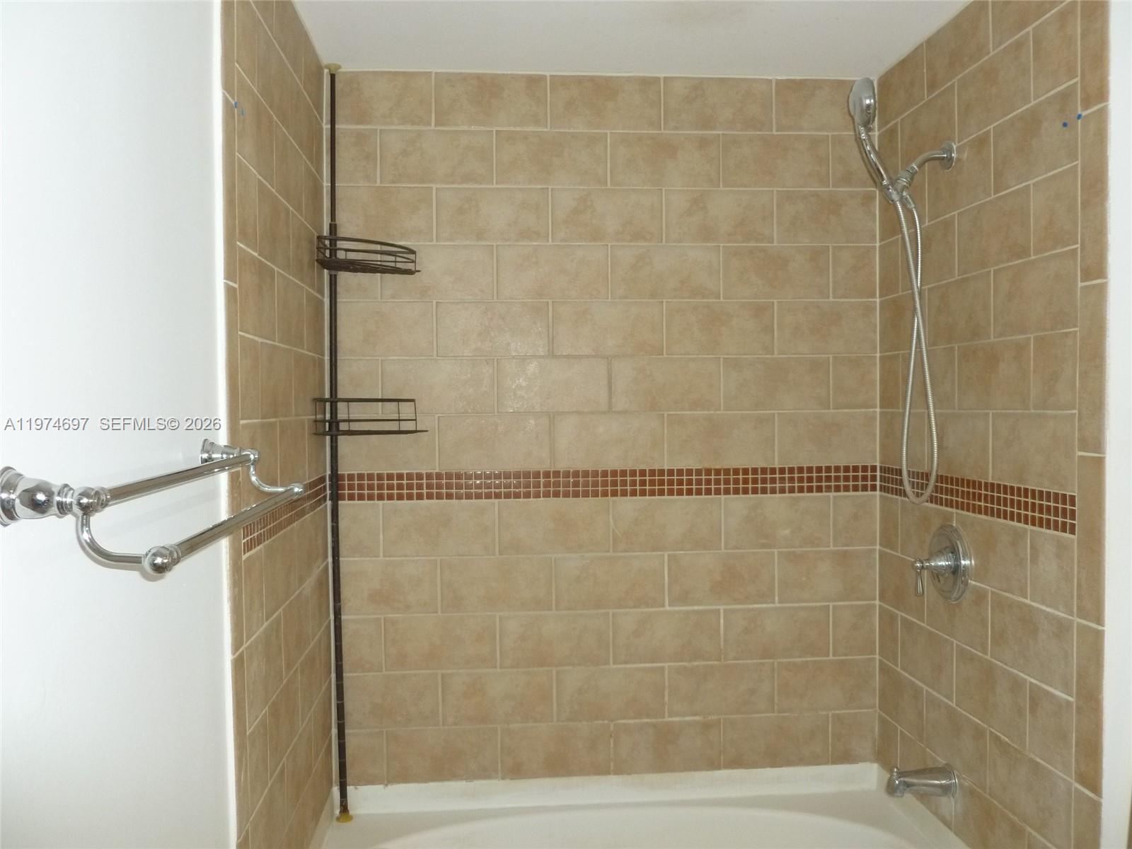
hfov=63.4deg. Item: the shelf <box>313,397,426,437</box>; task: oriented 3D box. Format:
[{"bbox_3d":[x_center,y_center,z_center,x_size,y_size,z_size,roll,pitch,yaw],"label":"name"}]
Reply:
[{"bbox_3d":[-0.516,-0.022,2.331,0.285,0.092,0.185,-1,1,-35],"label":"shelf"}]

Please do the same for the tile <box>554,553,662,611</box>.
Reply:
[{"bbox_3d":[0.120,0.424,2.472,0.298,0.145,0.010,-1,1,-5],"label":"tile"}]

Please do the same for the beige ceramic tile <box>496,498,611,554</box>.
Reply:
[{"bbox_3d":[-0.031,0.279,2.484,0.302,0.146,0.010,-1,1,-5],"label":"beige ceramic tile"}]

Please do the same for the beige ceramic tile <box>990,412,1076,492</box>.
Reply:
[{"bbox_3d":[0.939,0.049,1.844,0.010,0.149,0.296,-1,1,-5],"label":"beige ceramic tile"}]

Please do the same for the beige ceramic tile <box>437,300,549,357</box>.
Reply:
[{"bbox_3d":[-0.194,-0.254,2.441,0.300,0.145,0.010,-1,1,-5],"label":"beige ceramic tile"}]

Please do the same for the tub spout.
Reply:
[{"bbox_3d":[0.830,0.836,2.140,0.145,0.070,0.066,-1,1,-5],"label":"tub spout"}]

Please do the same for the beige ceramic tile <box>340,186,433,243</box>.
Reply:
[{"bbox_3d":[-0.487,-0.551,2.405,0.279,0.146,0.010,-1,1,-5],"label":"beige ceramic tile"}]

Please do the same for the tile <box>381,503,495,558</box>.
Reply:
[{"bbox_3d":[-0.342,0.283,2.469,0.303,0.144,0.010,-1,1,-5],"label":"tile"}]

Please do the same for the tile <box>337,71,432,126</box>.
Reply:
[{"bbox_3d":[-0.484,-0.850,2.402,0.264,0.144,0.010,-1,1,-5],"label":"tile"}]

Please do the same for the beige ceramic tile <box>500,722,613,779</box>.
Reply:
[{"bbox_3d":[-0.027,0.890,2.496,0.300,0.144,0.010,-1,1,-5],"label":"beige ceramic tile"}]

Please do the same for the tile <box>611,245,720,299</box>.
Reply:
[{"bbox_3d":[0.272,-0.417,2.507,0.303,0.148,0.010,-1,1,-5],"label":"tile"}]

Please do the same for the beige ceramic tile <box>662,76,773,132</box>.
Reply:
[{"bbox_3d":[0.412,-0.862,2.477,0.301,0.146,0.010,-1,1,-5],"label":"beige ceramic tile"}]

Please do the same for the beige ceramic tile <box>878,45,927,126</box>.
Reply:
[{"bbox_3d":[0.870,-0.864,2.371,0.010,0.137,0.271,-1,1,-5],"label":"beige ceramic tile"}]

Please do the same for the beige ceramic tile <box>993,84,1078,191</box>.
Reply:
[{"bbox_3d":[0.932,-0.559,1.823,0.010,0.148,0.293,-1,1,-5],"label":"beige ceramic tile"}]

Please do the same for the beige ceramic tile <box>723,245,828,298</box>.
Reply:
[{"bbox_3d":[0.573,-0.413,2.500,0.299,0.145,0.010,-1,1,-5],"label":"beige ceramic tile"}]

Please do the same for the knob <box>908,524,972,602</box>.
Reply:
[{"bbox_3d":[0.848,0.322,2.121,0.100,0.181,0.181,-1,1,-5],"label":"knob"}]

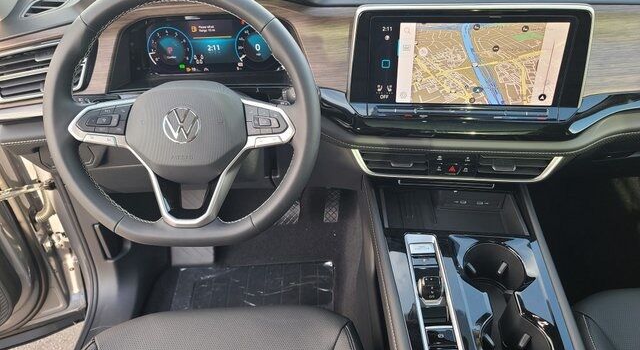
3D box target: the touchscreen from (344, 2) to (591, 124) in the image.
[{"bbox_3d":[0.224,-0.180,0.716,0.345,0.157,0.030,2,28,8],"label":"touchscreen"}]

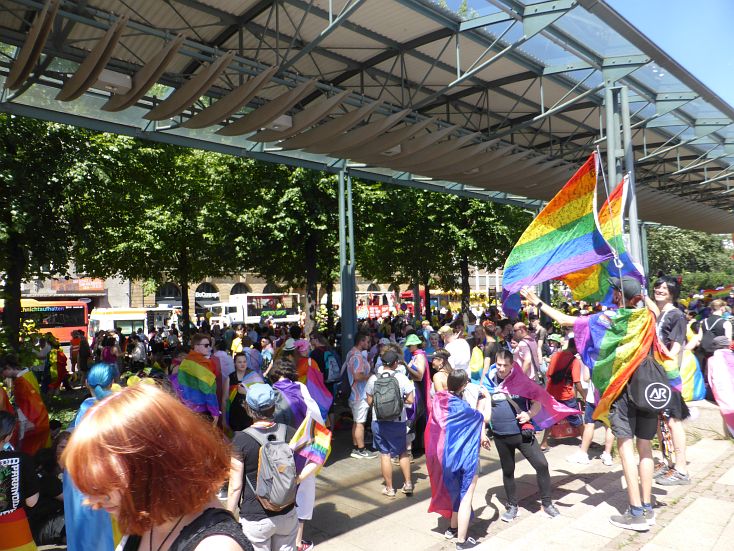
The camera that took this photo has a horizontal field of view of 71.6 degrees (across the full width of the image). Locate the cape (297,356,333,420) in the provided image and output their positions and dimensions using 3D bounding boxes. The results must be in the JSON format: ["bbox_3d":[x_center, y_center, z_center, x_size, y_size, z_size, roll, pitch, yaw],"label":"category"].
[{"bbox_3d":[-0.759,1.694,7.500,0.500,0.930,0.300,-1,-4,-12],"label":"cape"}]

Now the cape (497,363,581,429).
[{"bbox_3d":[1.807,1.280,5.450,0.850,0.630,0.380,-1,-2,-6],"label":"cape"}]

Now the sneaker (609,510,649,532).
[{"bbox_3d":[1.939,1.815,3.770,0.275,0.110,0.105,-3,-3,35],"label":"sneaker"}]

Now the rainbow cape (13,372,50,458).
[{"bbox_3d":[-4.020,1.654,6.100,0.300,0.960,0.420,-5,-5,41],"label":"rainbow cape"}]

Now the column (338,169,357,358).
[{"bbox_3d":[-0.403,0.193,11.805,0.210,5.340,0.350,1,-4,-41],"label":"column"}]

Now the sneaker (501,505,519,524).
[{"bbox_3d":[1.485,2.474,5.300,0.107,0.105,0.285,-3,-3,36],"label":"sneaker"}]

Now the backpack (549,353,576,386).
[{"bbox_3d":[2.796,1.355,7.300,0.350,0.460,0.180,-4,-5,33],"label":"backpack"}]

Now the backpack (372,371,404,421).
[{"bbox_3d":[0.243,1.367,5.750,0.320,0.520,0.220,-2,-4,12],"label":"backpack"}]

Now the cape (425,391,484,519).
[{"bbox_3d":[0.804,1.636,4.720,0.540,1.130,0.360,-2,-2,9],"label":"cape"}]

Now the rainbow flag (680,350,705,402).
[{"bbox_3d":[3.976,1.218,6.200,0.300,0.600,0.200,-4,-5,33],"label":"rainbow flag"}]

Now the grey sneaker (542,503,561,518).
[{"bbox_3d":[1.925,2.439,5.383,0.105,0.120,0.285,-1,-3,-8],"label":"grey sneaker"}]

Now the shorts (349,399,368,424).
[{"bbox_3d":[-0.126,1.972,7.400,0.275,0.360,0.330,-1,-2,-18],"label":"shorts"}]

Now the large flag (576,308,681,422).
[{"bbox_3d":[1.835,0.643,3.600,0.700,0.800,0.360,-2,-3,7],"label":"large flag"}]

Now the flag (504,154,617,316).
[{"bbox_3d":[1.347,-0.297,3.600,0.740,1.100,0.400,-2,-3,9],"label":"flag"}]

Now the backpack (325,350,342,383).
[{"bbox_3d":[-0.506,1.371,7.700,0.180,0.470,0.280,-4,-3,41],"label":"backpack"}]

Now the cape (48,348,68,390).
[{"bbox_3d":[-9.817,2.991,16.200,0.600,1.220,0.420,0,-4,-24],"label":"cape"}]

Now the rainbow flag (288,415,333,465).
[{"bbox_3d":[-0.409,1.196,3.700,0.300,0.360,0.120,-2,-2,6],"label":"rainbow flag"}]

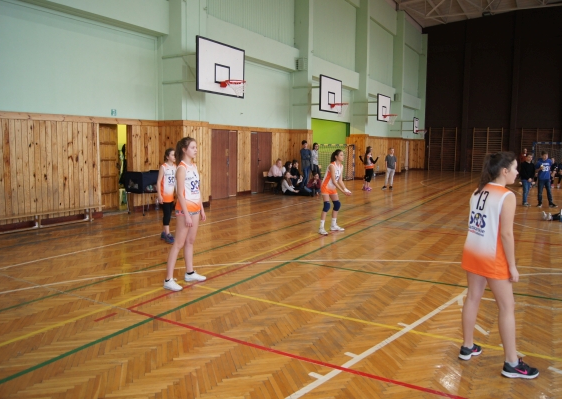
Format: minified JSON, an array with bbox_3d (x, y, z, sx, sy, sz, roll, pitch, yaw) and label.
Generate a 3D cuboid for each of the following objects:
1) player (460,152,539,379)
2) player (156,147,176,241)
[{"bbox_3d":[1.555,0.445,3.200,0.360,1.560,0.450,-4,8,-32],"label":"player"},{"bbox_3d":[-1.913,-0.059,7.580,0.290,1.570,0.400,4,8,34],"label":"player"}]

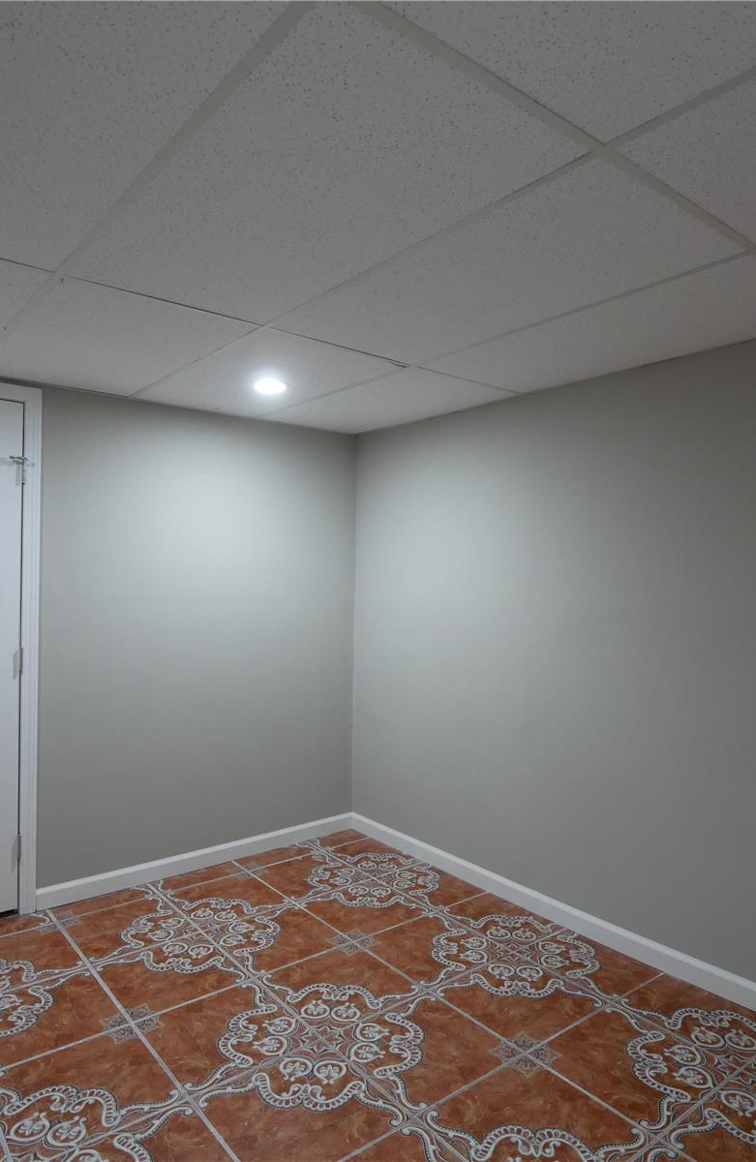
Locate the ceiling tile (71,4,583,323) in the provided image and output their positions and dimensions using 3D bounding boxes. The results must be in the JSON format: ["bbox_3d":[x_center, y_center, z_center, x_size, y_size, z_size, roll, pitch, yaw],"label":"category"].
[{"bbox_3d":[-0.209,-0.805,1.603,0.602,0.018,1.217,0,0,-39],"label":"ceiling tile"}]

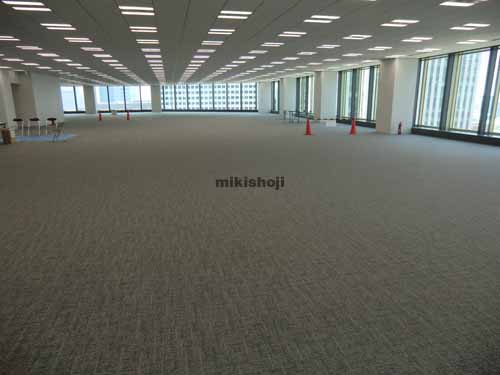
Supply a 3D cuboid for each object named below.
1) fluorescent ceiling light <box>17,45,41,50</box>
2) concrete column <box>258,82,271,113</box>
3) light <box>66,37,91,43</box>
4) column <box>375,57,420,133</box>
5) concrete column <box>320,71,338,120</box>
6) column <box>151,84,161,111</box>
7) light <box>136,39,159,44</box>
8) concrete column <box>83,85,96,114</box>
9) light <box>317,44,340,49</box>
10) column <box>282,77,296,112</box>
[{"bbox_3d":[-6.757,-4.299,10.618,0.610,0.070,0.570,-3,15,-12],"label":"fluorescent ceiling light"},{"bbox_3d":[1.556,-9.149,35.476,1.061,3.026,1.061,-3,15,-12],"label":"concrete column"},{"bbox_3d":[-4.603,-3.976,9.318,0.610,0.070,0.570,-3,15,-12],"label":"light"},{"bbox_3d":[6.399,-3.963,15.150,1.061,3.026,1.061,-3,15,-12],"label":"column"},{"bbox_3d":[4.729,-5.689,21.913,1.061,3.026,1.061,-3,15,-12],"label":"concrete column"},{"bbox_3d":[-10.816,-10.266,40.068,1.061,3.026,1.061,-3,15,-12],"label":"column"},{"bbox_3d":[-2.842,-4.083,9.701,0.610,0.070,0.570,-3,15,-12],"label":"light"},{"bbox_3d":[-17.862,-9.838,38.537,1.061,3.026,1.061,-3,15,-12],"label":"concrete column"},{"bbox_3d":[2.443,-4.403,10.849,0.610,0.070,0.570,-3,15,-12],"label":"light"},{"bbox_3d":[3.120,-7.418,28.690,1.061,3.026,1.061,-3,15,-12],"label":"column"}]

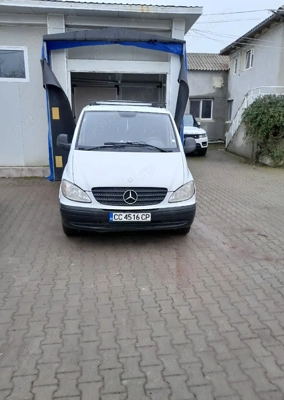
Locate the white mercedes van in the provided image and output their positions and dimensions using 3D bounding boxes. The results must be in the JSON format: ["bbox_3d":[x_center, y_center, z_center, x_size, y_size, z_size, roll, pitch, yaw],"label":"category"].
[{"bbox_3d":[-0.313,-0.834,5.943,2.020,1.950,4.900,0,15,-5],"label":"white mercedes van"}]

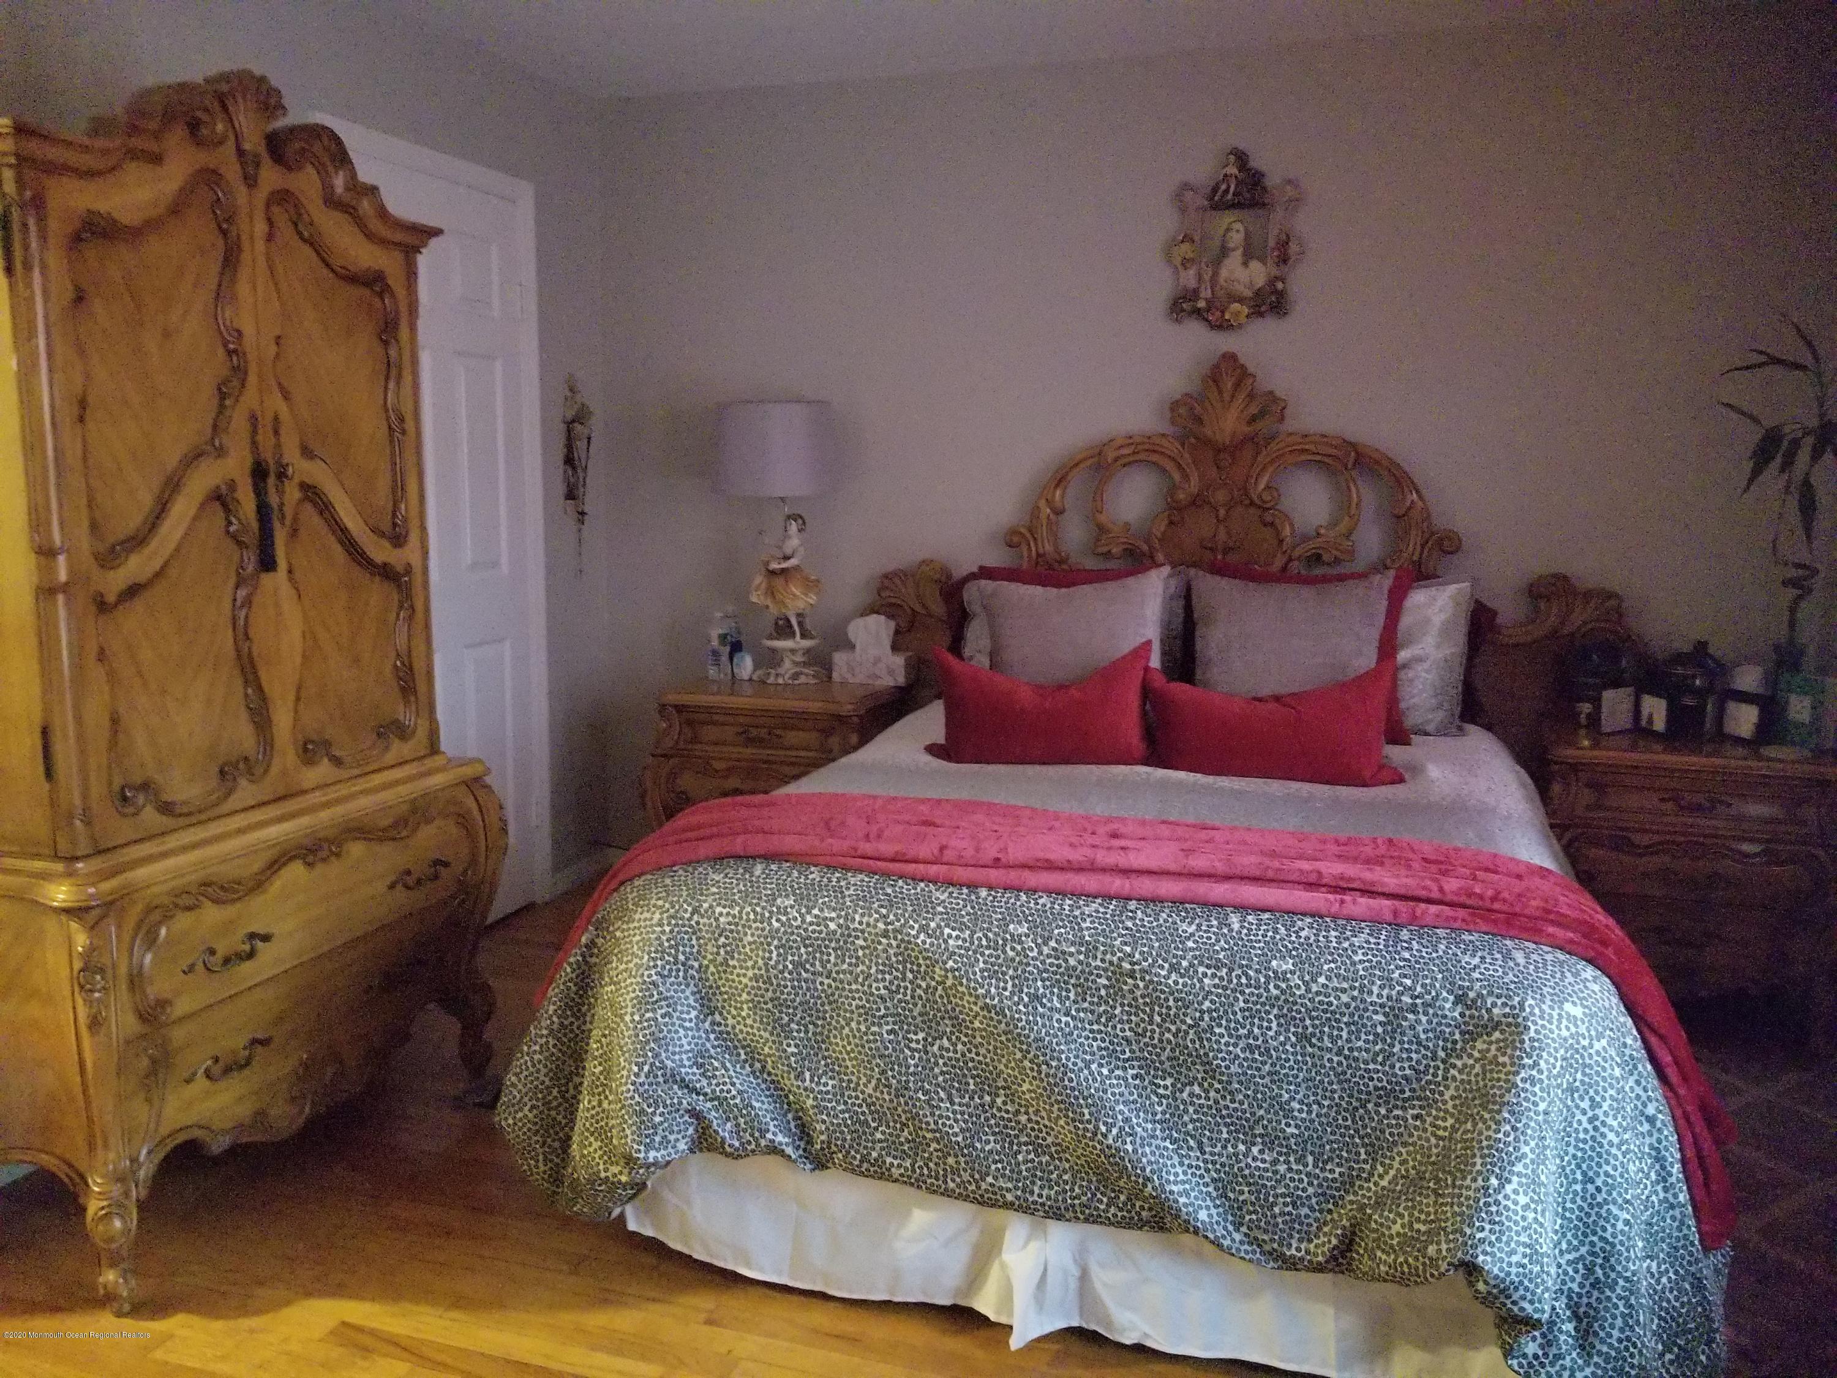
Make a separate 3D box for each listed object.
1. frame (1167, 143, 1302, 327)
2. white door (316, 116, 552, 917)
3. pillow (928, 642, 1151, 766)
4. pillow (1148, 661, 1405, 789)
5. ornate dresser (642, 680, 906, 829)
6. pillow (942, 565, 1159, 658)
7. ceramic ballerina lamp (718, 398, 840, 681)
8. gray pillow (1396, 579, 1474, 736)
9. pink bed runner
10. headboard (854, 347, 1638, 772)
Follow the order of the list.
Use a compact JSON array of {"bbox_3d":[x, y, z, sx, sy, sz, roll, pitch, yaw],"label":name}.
[{"bbox_3d":[0.842,-1.203,3.689,0.355,0.480,0.060,3,9,17],"label":"frame"},{"bbox_3d":[-1.260,-0.341,3.685,0.070,2.110,0.890,3,9,17],"label":"white door"},{"bbox_3d":[0.279,0.030,3.189,0.500,0.285,0.140,2,-12,9],"label":"pillow"},{"bbox_3d":[0.784,0.065,3.031,0.530,0.285,0.140,3,-11,17],"label":"pillow"},{"bbox_3d":[-0.353,0.353,3.925,0.670,0.695,0.480,3,9,17],"label":"ornate dresser"},{"bbox_3d":[0.377,-0.093,3.426,0.490,0.450,0.150,3,-9,17],"label":"pillow"},{"bbox_3d":[-0.403,-0.419,3.992,0.360,0.810,0.360,1,8,0],"label":"ceramic ballerina lamp"},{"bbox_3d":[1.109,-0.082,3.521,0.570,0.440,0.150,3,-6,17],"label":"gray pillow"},{"bbox_3d":[0.330,0.490,2.315,1.800,0.470,0.580,3,9,17],"label":"pink bed runner"},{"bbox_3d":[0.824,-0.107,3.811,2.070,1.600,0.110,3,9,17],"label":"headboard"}]

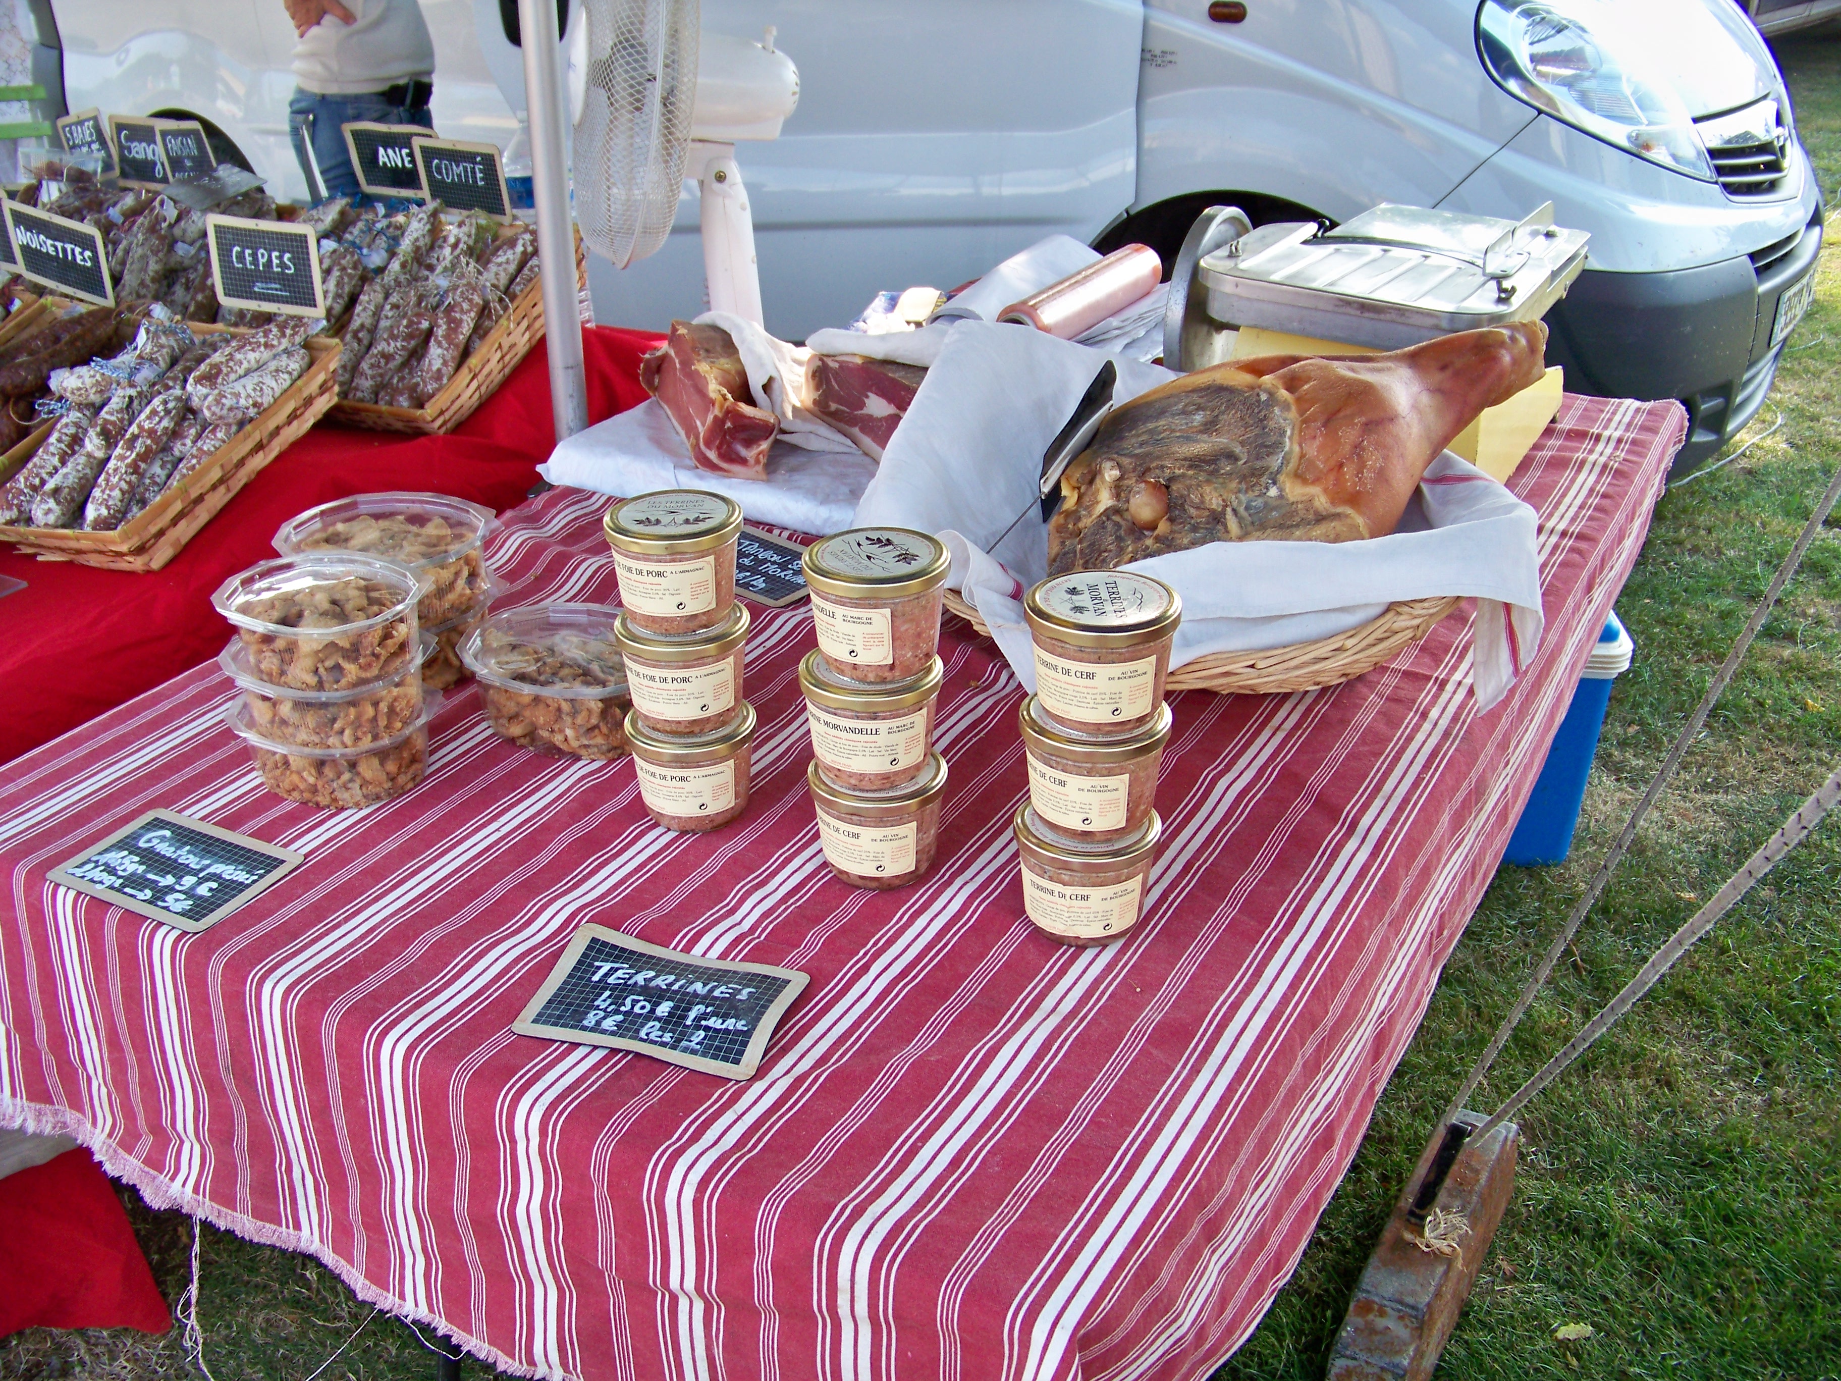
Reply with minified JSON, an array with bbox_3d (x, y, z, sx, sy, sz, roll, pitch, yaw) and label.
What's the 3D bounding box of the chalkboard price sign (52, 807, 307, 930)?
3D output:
[{"bbox_3d":[-0.476,0.112,1.122,0.140,0.006,0.091,11,29,23],"label":"chalkboard price sign"}]

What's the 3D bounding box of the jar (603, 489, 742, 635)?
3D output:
[{"bbox_3d":[-0.154,-0.078,1.110,0.087,0.072,0.087,0,27,0],"label":"jar"}]

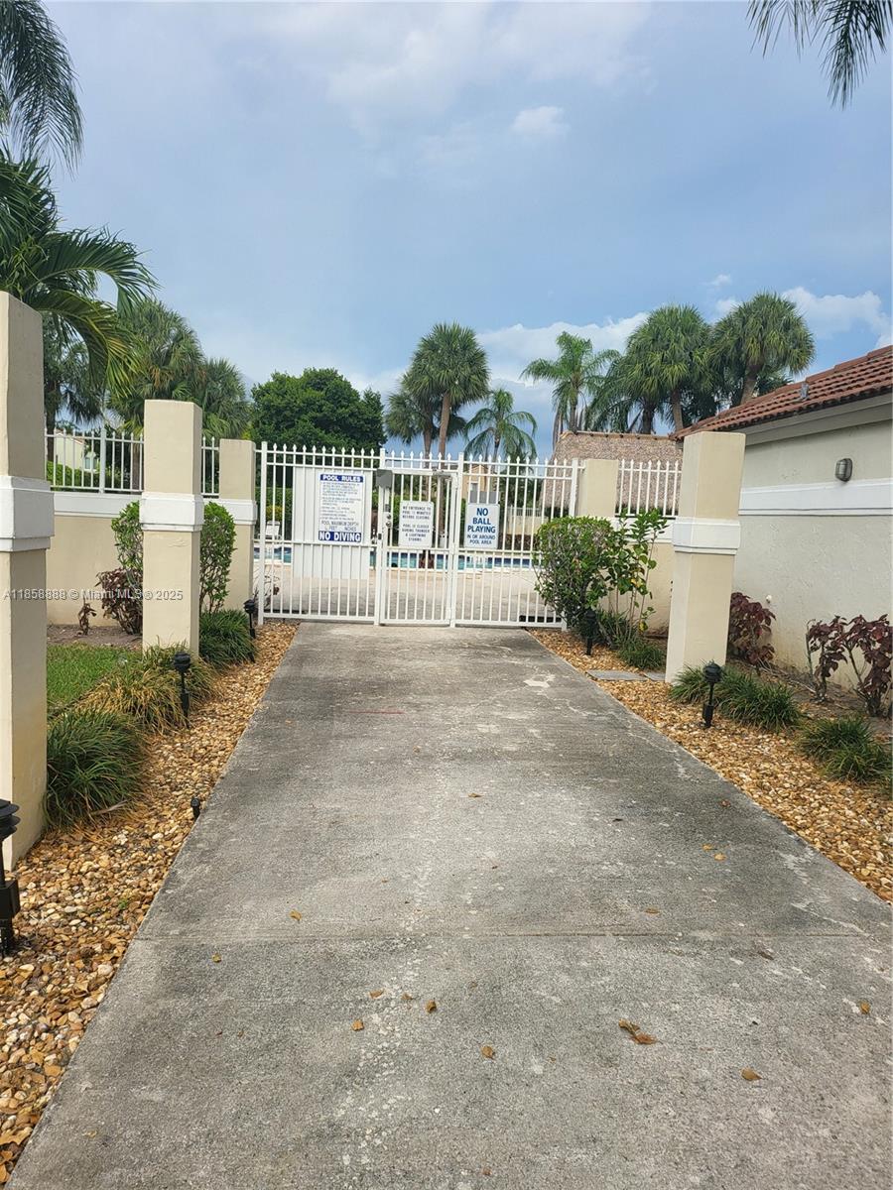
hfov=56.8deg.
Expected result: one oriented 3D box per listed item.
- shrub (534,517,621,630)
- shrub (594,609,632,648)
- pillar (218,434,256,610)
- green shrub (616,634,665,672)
[{"bbox_3d":[1.682,-0.200,10.310,1.020,1.571,0.950,2,6,-6],"label":"shrub"},{"bbox_3d":[2.065,0.397,10.171,0.480,0.454,0.460,2,6,-6],"label":"shrub"},{"bbox_3d":[-2.707,-0.821,10.643,0.430,2.300,0.430,2,6,-6],"label":"pillar"},{"bbox_3d":[2.041,0.584,8.725,0.550,0.360,0.600,2,6,-6],"label":"green shrub"}]

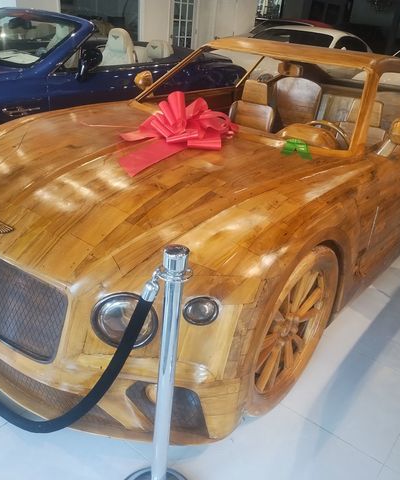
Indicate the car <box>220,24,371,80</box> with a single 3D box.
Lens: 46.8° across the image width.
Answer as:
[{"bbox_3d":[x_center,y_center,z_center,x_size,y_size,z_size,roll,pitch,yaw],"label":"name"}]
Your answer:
[{"bbox_3d":[1.793,-2.994,8.077,1.950,1.420,4.800,23,31,33],"label":"car"}]

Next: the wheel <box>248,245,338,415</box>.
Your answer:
[{"bbox_3d":[0.317,0.350,1.952,0.220,0.735,0.735,23,31,33],"label":"wheel"}]

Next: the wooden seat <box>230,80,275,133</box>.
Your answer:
[{"bbox_3d":[0.277,-0.774,3.511,0.470,0.820,0.680,23,31,33],"label":"wooden seat"}]

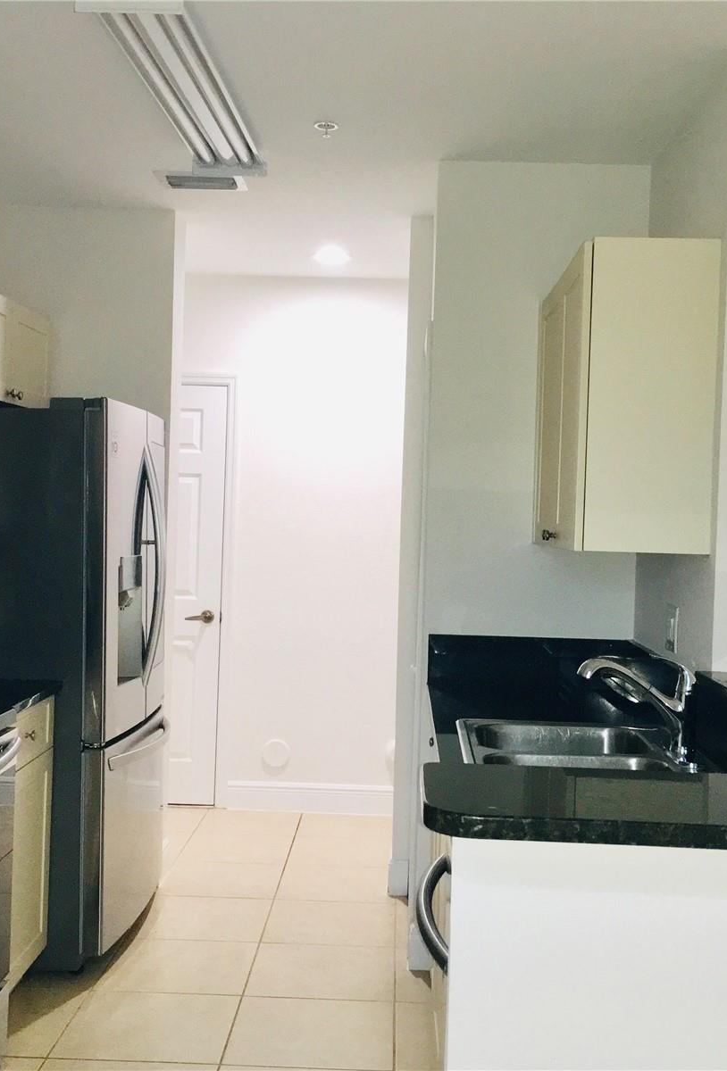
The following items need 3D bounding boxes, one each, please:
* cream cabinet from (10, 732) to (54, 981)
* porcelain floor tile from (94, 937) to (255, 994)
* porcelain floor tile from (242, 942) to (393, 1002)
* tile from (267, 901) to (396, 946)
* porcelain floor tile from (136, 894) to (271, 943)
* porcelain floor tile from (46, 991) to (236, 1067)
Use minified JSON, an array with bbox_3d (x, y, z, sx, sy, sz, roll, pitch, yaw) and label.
[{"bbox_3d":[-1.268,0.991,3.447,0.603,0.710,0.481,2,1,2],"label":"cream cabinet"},{"bbox_3d":[-0.581,1.374,3.810,0.451,0.010,0.451,2,1,2],"label":"porcelain floor tile"},{"bbox_3d":[-0.128,1.384,3.789,0.450,0.010,0.447,2,1,2],"label":"porcelain floor tile"},{"bbox_3d":[-0.114,1.380,4.251,0.451,0.010,0.451,2,1,2],"label":"tile"},{"bbox_3d":[-0.568,1.368,4.264,0.451,0.010,0.451,2,1,2],"label":"porcelain floor tile"},{"bbox_3d":[-0.592,1.377,3.357,0.446,0.010,0.439,2,1,2],"label":"porcelain floor tile"}]

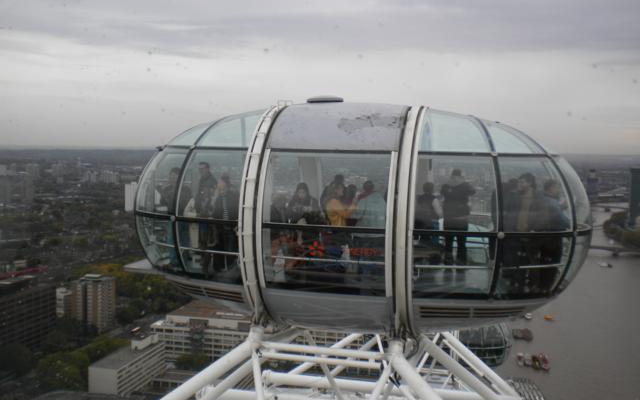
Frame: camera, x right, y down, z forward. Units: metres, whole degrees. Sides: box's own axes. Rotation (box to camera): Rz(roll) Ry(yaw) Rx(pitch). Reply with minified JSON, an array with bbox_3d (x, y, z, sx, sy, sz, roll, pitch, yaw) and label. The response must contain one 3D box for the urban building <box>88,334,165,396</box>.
[{"bbox_3d":[-104.319,91.878,353.685,16.500,22.400,49.000,2,5,14],"label":"urban building"}]

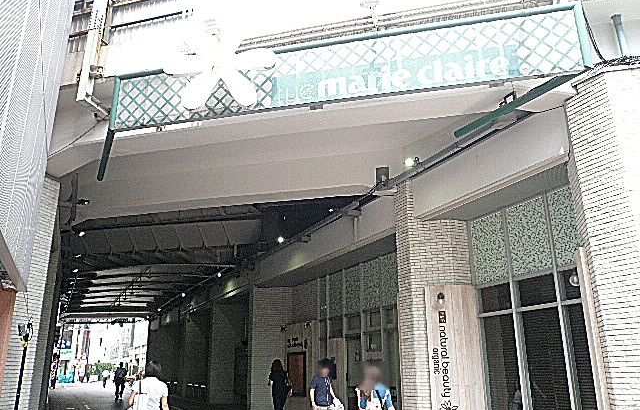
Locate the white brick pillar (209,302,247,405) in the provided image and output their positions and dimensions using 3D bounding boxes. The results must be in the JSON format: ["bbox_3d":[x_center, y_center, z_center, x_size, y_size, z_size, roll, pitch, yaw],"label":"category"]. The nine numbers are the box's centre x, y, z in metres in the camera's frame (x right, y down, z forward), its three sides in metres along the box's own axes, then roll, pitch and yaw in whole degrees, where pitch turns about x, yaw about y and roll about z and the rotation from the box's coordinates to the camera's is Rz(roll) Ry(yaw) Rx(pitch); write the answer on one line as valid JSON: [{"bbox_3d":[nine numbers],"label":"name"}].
[{"bbox_3d":[-3.941,6.286,22.032,1.500,4.050,0.650,0,-17,0],"label":"white brick pillar"}]

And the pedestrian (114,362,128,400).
[{"bbox_3d":[-9.398,8.309,24.510,0.600,1.700,0.400,6,-18,-21],"label":"pedestrian"}]

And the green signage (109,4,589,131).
[{"bbox_3d":[0.088,-1.937,7.616,7.000,1.020,0.200,-5,-18,13],"label":"green signage"}]

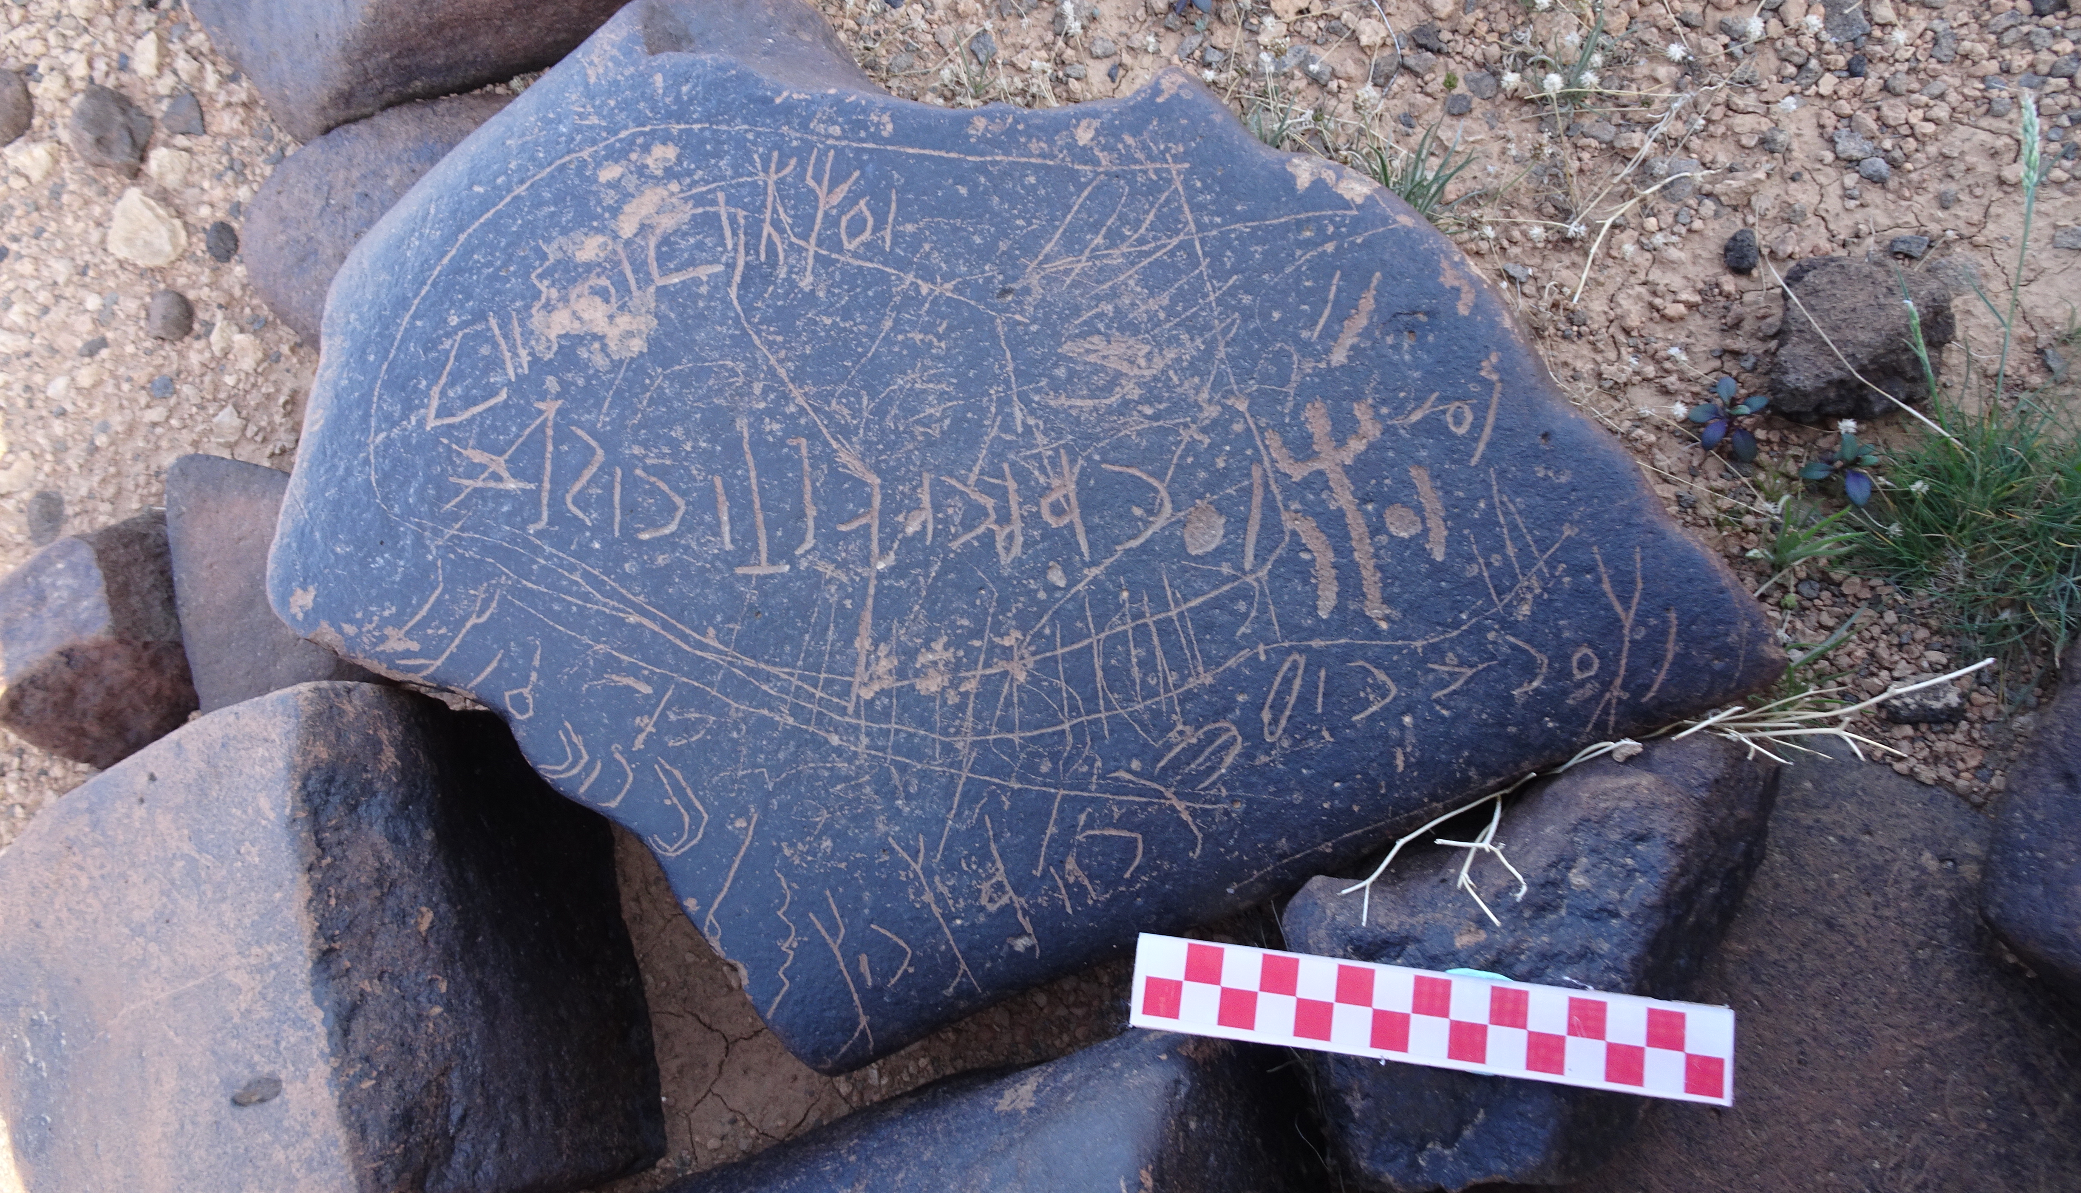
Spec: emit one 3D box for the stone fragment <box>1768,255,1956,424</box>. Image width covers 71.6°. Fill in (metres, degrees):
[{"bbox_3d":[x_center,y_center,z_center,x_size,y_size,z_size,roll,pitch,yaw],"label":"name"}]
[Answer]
[{"bbox_3d":[0.292,-0.092,0.514,0.059,0.040,0.063,16,73,7],"label":"stone fragment"}]

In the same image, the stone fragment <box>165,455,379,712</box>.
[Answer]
[{"bbox_3d":[-0.257,0.000,0.489,0.066,0.060,0.105,-18,72,-4],"label":"stone fragment"}]

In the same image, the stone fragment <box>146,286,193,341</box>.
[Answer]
[{"bbox_3d":[-0.331,-0.106,0.550,0.015,0.014,0.019,4,72,3],"label":"stone fragment"}]

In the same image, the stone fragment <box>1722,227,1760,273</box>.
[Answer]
[{"bbox_3d":[0.260,-0.128,0.535,0.012,0.013,0.018,-1,72,2],"label":"stone fragment"}]

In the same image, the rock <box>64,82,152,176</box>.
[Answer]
[{"bbox_3d":[-0.367,-0.184,0.571,0.034,0.024,0.031,20,74,8],"label":"rock"}]

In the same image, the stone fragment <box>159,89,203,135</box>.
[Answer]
[{"bbox_3d":[-0.344,-0.194,0.581,0.013,0.010,0.019,-15,72,-3],"label":"stone fragment"}]

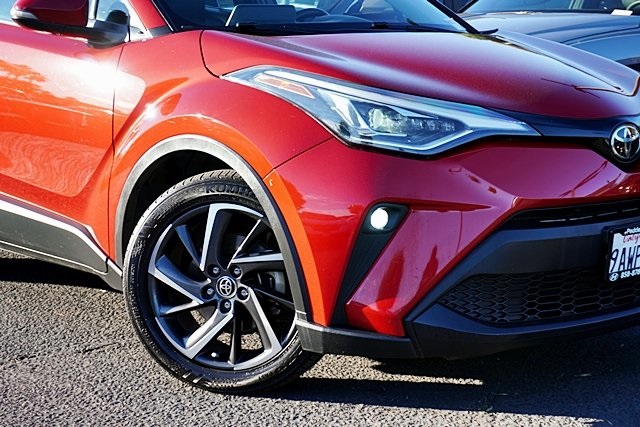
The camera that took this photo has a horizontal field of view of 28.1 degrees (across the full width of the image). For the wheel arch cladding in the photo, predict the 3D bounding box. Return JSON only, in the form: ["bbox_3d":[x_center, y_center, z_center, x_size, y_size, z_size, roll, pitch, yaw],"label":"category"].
[{"bbox_3d":[-0.335,0.014,3.827,0.110,0.500,0.850,-7,12,-44],"label":"wheel arch cladding"}]

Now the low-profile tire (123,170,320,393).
[{"bbox_3d":[-0.255,0.210,3.884,0.680,0.675,0.228,4,7,19],"label":"low-profile tire"}]

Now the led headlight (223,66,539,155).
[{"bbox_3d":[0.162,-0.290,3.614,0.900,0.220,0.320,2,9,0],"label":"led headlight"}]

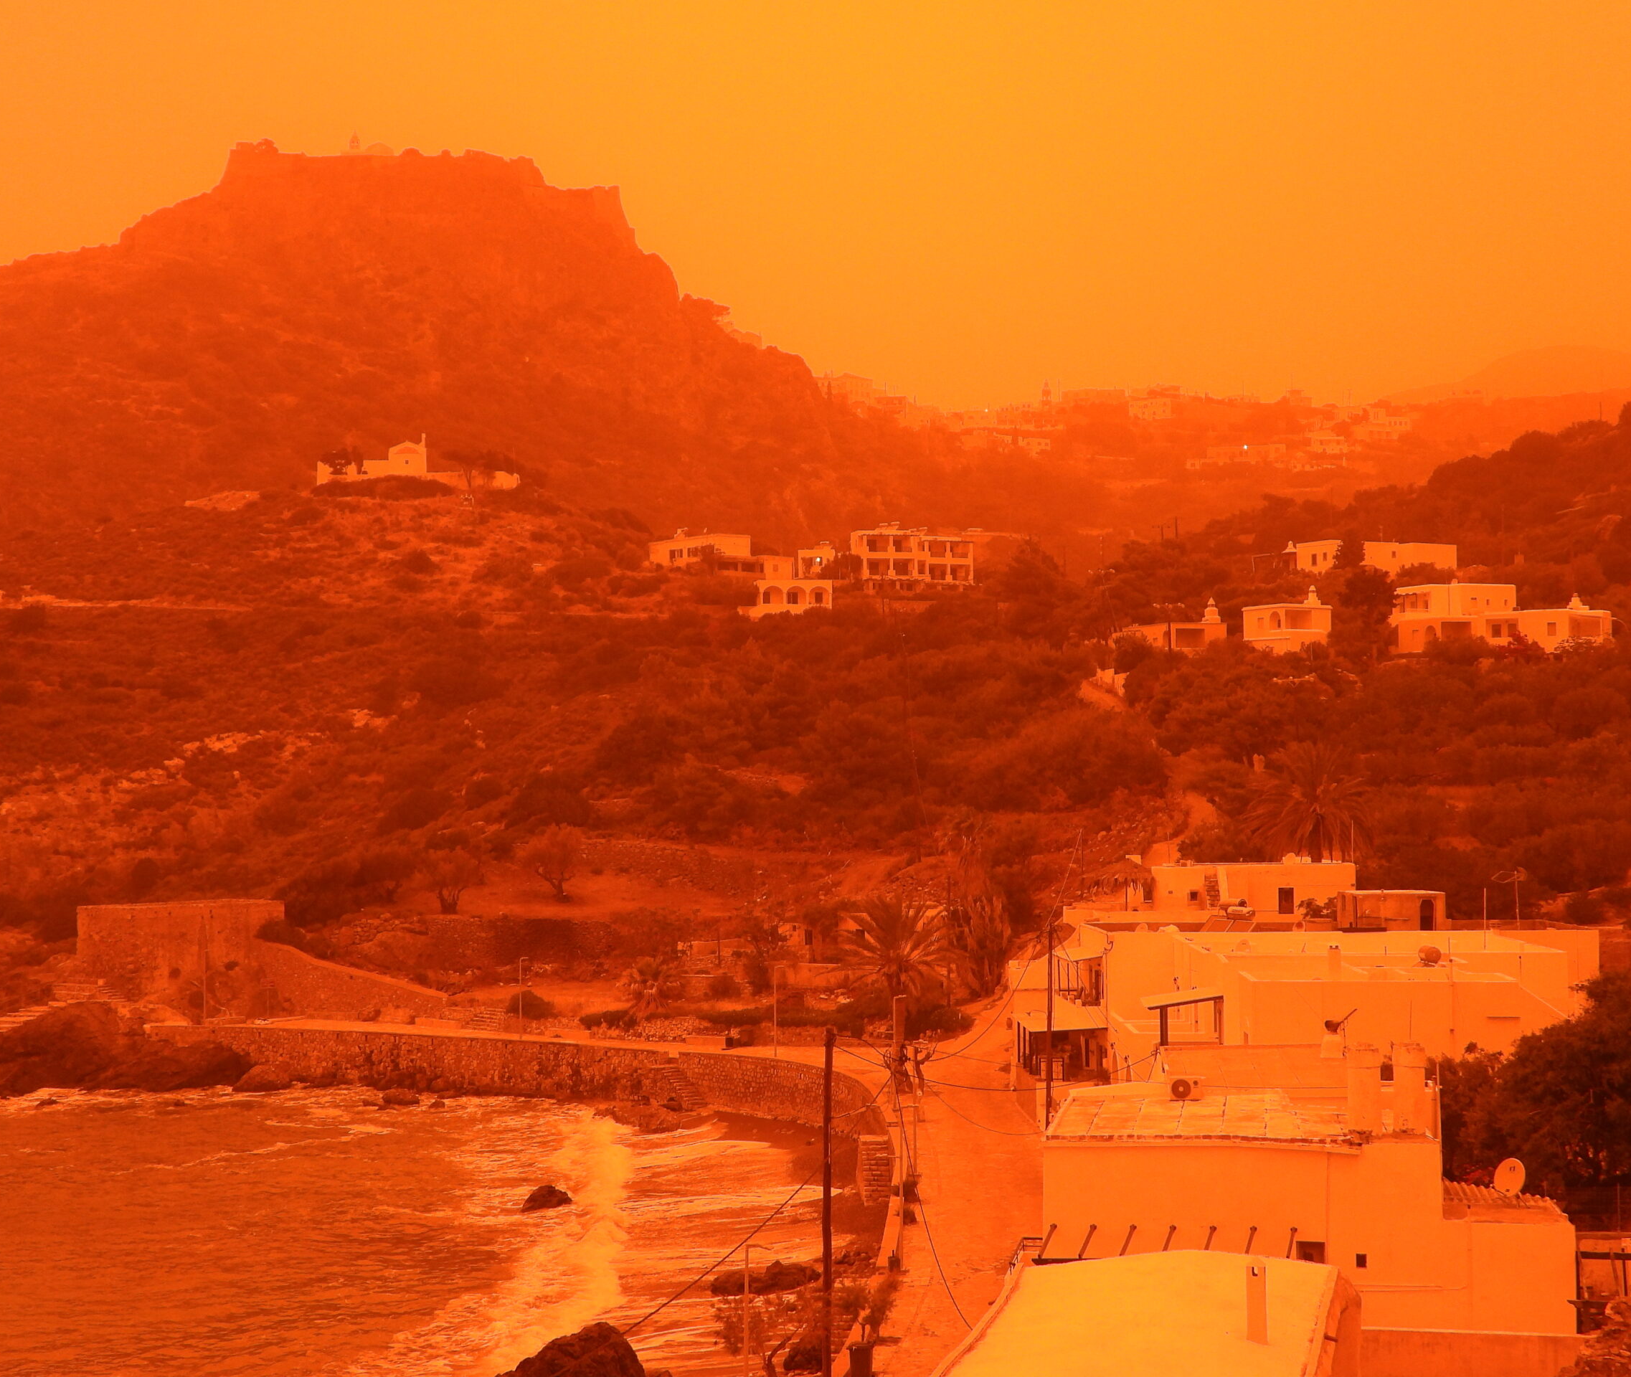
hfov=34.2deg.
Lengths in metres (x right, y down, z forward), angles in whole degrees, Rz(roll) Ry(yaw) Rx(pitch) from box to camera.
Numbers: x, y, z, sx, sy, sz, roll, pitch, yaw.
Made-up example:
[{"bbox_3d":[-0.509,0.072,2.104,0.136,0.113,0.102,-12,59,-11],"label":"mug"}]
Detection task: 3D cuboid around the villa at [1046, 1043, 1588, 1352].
[{"bbox_3d":[10.650,10.420,58.000,10.800,6.100,7.200,0,-1,9],"label":"villa"}]

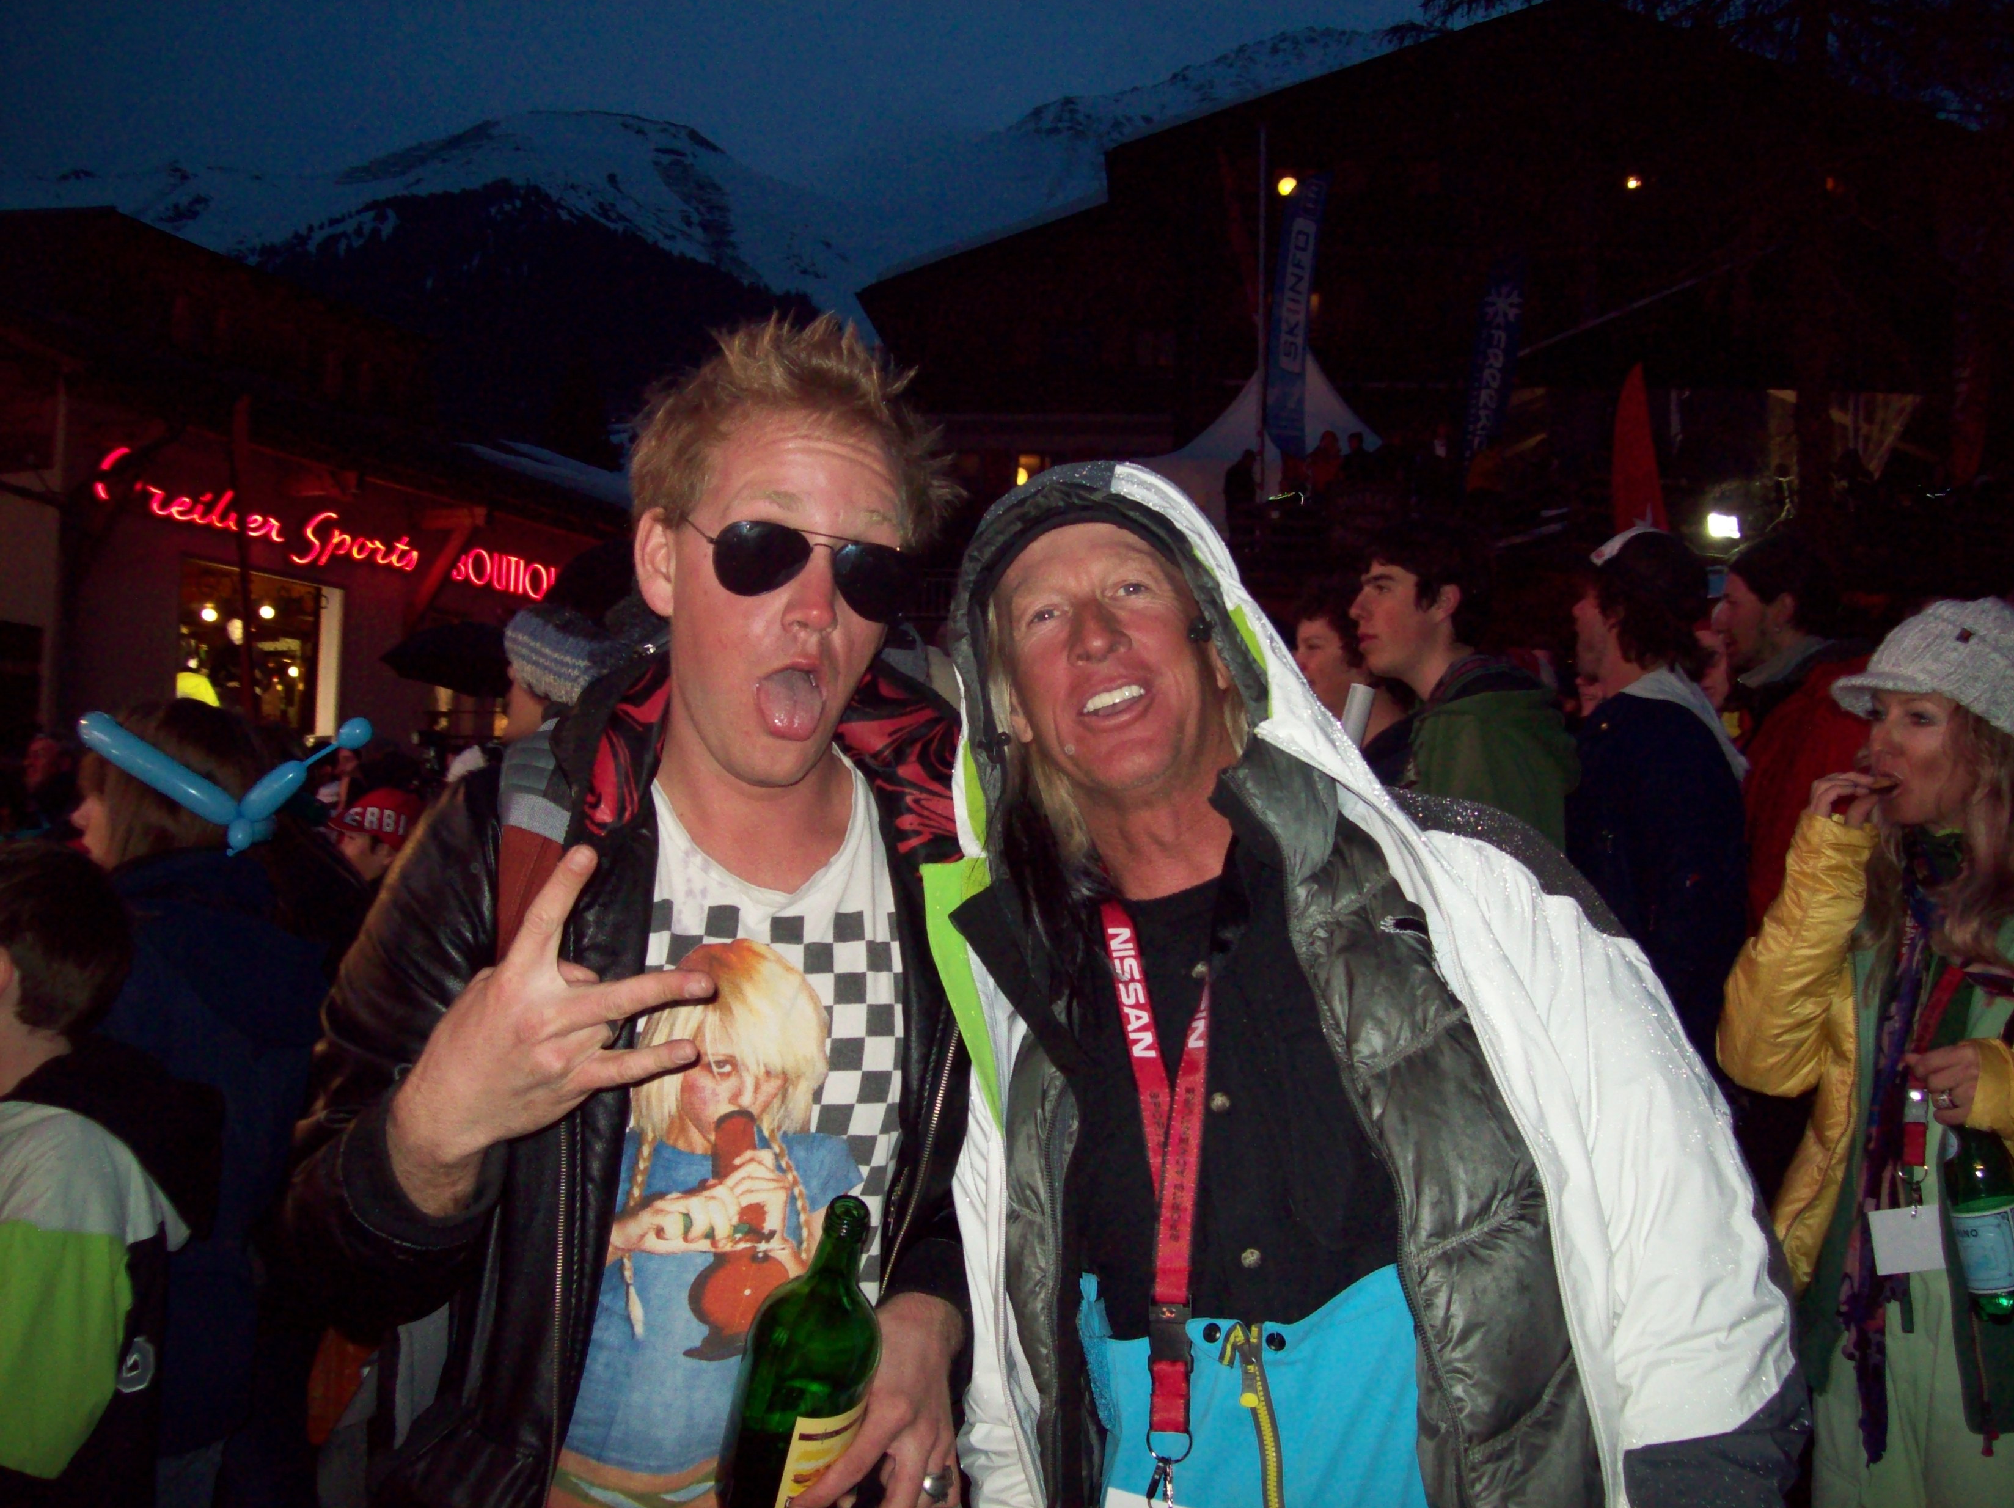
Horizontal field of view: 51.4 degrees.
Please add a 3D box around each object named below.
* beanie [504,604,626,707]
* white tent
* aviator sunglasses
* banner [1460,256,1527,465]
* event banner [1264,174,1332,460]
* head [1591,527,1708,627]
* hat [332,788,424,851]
[{"bbox_3d":[-0.590,-0.132,2.850,0.220,0.170,0.200,4,-3,25],"label":"beanie"},{"bbox_3d":[4.053,-4.400,33.000,4.100,3.800,4.000,0,-3,14],"label":"white tent"},{"bbox_3d":[-0.131,-0.118,1.295,0.142,0.052,0.125,6,10,-21],"label":"aviator sunglasses"},{"bbox_3d":[6.699,-5.218,29.000,0.620,3.500,0.100,9,-3,8],"label":"banner"},{"bbox_3d":[4.041,-6.024,29.000,0.620,4.000,0.100,6,-3,6],"label":"event banner"},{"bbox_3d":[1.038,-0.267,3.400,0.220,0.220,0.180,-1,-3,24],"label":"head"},{"bbox_3d":[-1.437,0.150,4.800,0.220,0.155,0.200,-2,-3,-18],"label":"hat"}]

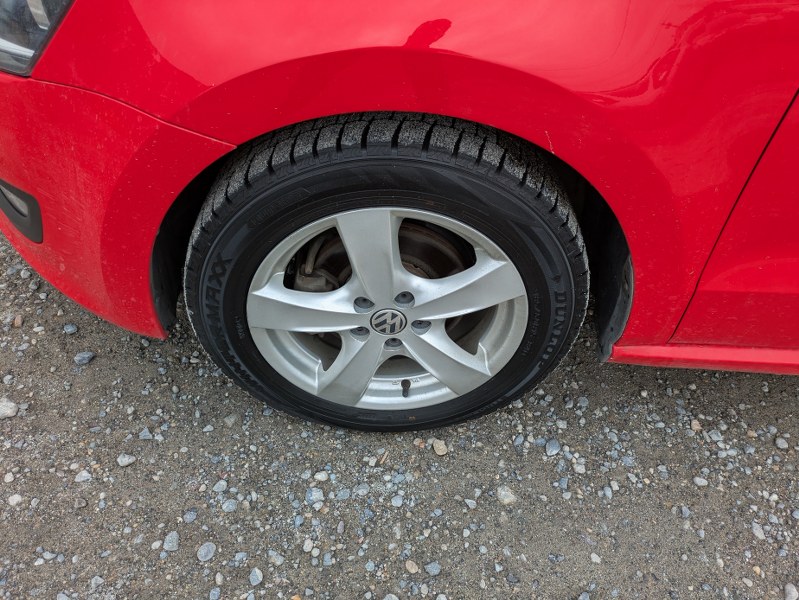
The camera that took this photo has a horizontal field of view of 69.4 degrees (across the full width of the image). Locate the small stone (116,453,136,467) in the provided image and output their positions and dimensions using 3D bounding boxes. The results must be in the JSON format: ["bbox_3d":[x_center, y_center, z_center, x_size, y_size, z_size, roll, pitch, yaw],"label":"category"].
[{"bbox_3d":[-0.466,0.273,0.985,0.028,0.014,0.022,3,43,0],"label":"small stone"}]

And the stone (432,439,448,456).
[{"bbox_3d":[0.073,0.263,1.028,0.020,0.013,0.031,-10,44,-14],"label":"stone"}]

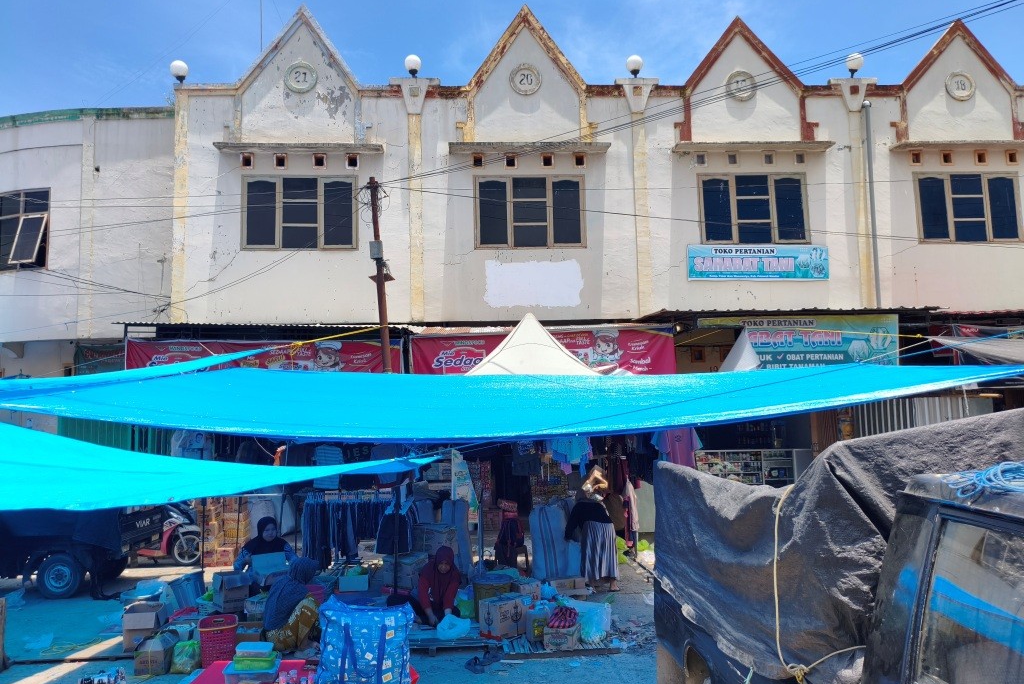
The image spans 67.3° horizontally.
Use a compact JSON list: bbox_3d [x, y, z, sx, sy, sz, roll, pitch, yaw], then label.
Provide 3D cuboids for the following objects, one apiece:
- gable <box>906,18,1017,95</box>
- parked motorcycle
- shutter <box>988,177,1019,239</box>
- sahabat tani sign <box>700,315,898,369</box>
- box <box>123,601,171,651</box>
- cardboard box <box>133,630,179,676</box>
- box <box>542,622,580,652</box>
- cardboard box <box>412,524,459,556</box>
[{"bbox_3d":[8.253,-5.313,14.300,2.240,1.400,0.200,-1,-5,-3],"label":"gable"},{"bbox_3d":[-5.441,2.808,11.417,1.870,1.100,0.680,-1,-6,-3],"label":"parked motorcycle"},{"bbox_3d":[9.006,-2.455,14.088,0.500,1.120,0.060,-1,-6,-3],"label":"shutter"},{"bbox_3d":[4.377,0.109,11.702,3.120,1.000,0.050,-1,-5,-3],"label":"sahabat tani sign"},{"bbox_3d":[-3.584,2.803,7.610,0.360,0.390,0.360,-1,-6,-3],"label":"box"},{"bbox_3d":[-3.275,2.864,7.094,0.280,0.310,0.280,-1,-5,-5],"label":"cardboard box"},{"bbox_3d":[0.484,2.844,7.471,0.280,0.220,0.300,-2,-5,14],"label":"box"},{"bbox_3d":[-1.096,2.819,10.957,0.490,0.380,0.400,1,-5,-29],"label":"cardboard box"}]

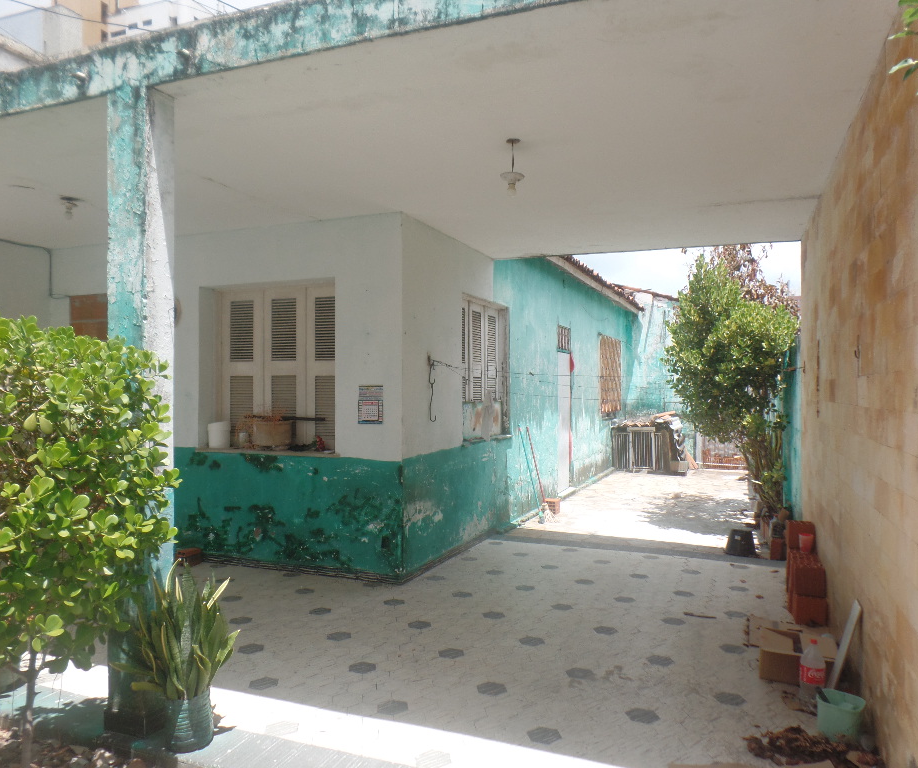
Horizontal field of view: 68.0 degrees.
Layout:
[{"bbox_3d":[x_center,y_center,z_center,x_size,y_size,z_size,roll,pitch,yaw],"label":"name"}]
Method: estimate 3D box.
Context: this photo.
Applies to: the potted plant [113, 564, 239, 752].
[{"bbox_3d":[-1.240,1.190,3.000,0.500,0.775,0.440,0,0,0],"label":"potted plant"}]

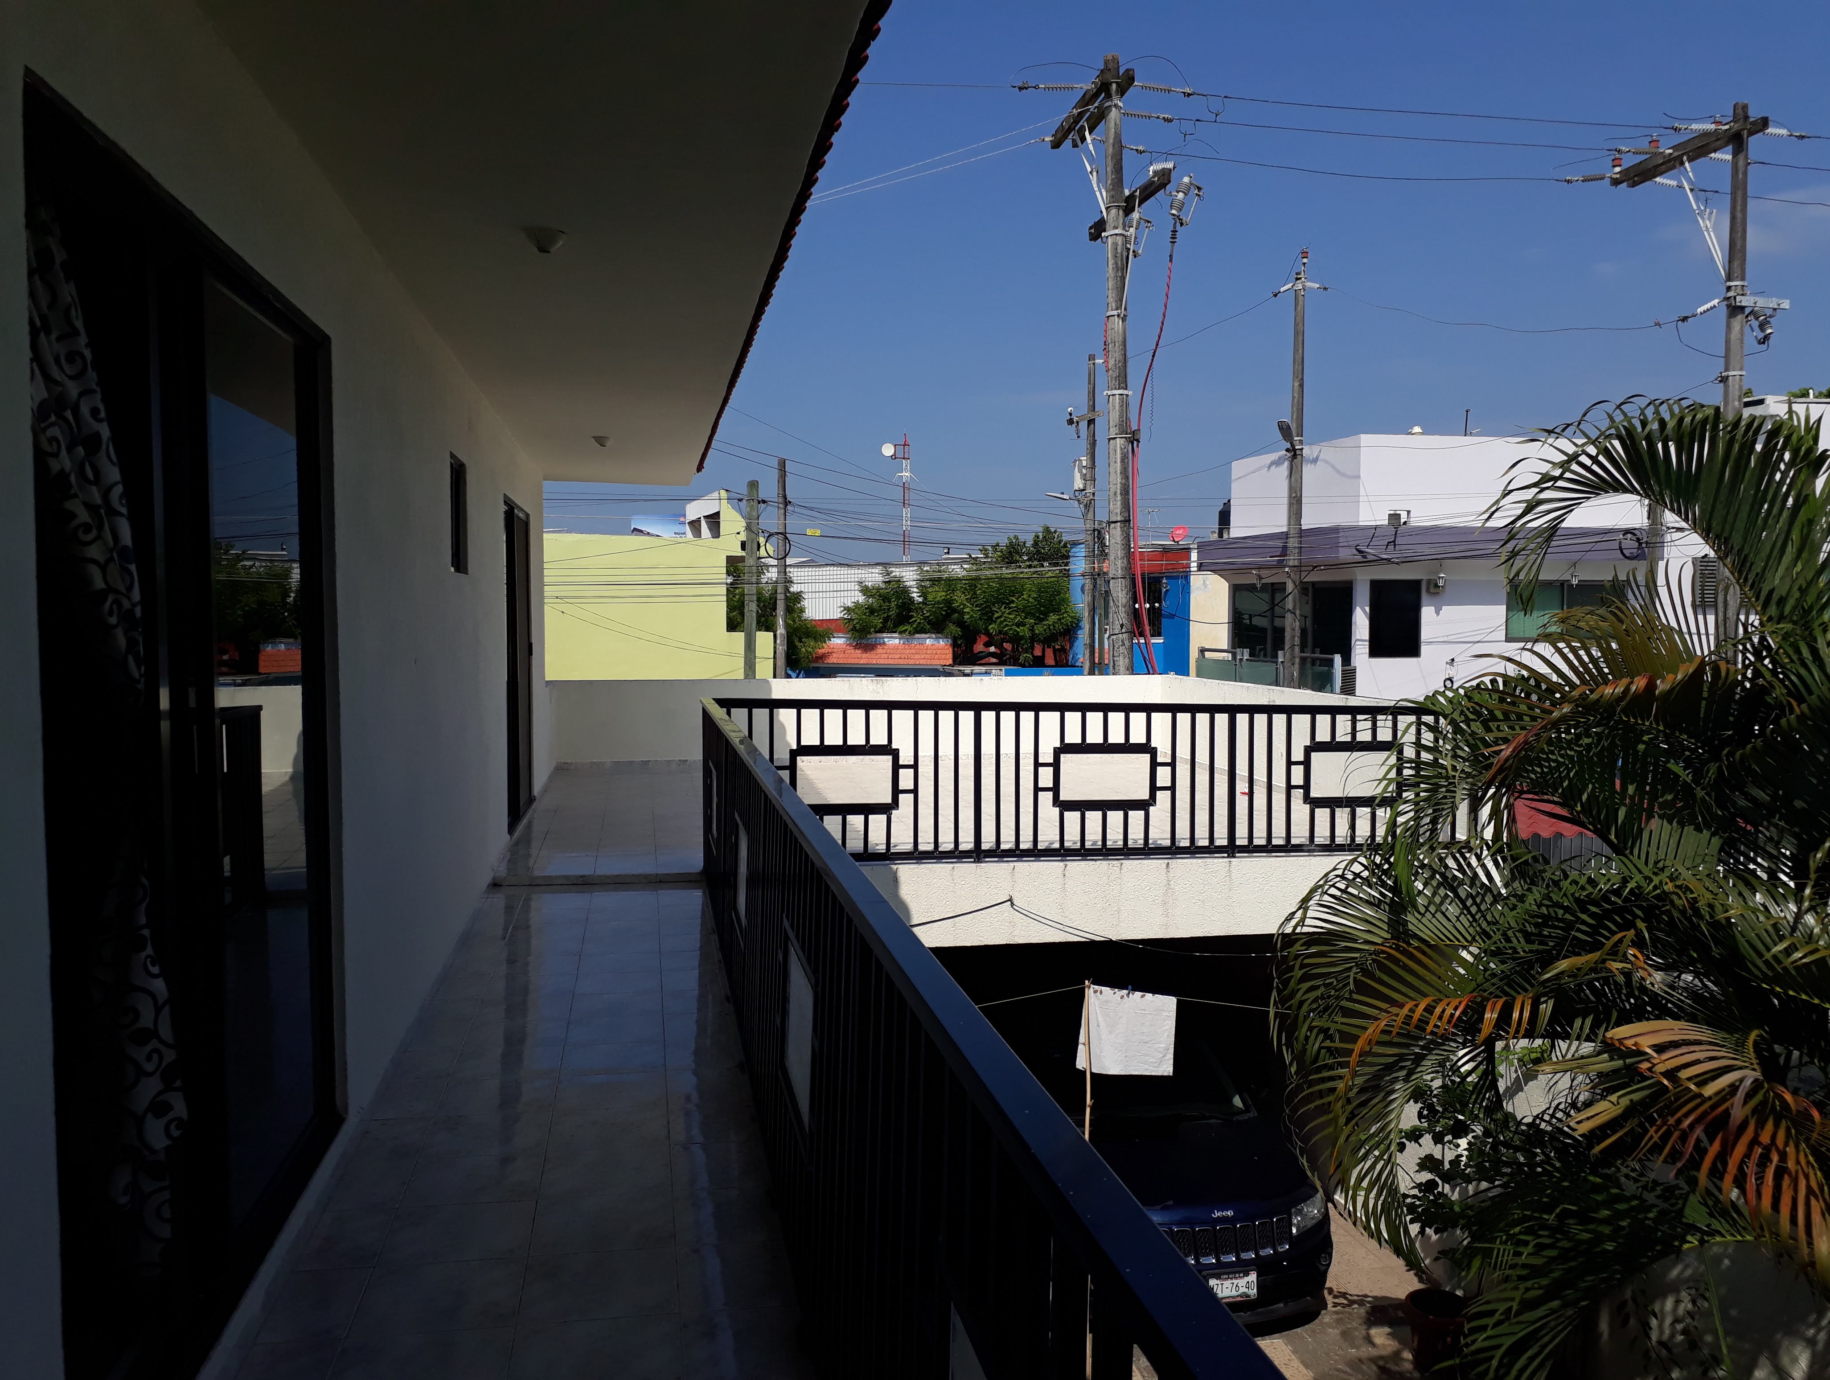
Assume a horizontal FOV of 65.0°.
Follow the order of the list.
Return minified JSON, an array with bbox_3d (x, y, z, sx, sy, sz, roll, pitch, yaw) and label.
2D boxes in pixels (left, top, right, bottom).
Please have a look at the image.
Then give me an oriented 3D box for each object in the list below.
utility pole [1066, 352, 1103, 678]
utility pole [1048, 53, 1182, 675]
[{"bbox_3d":[3.834,-2.325,32.281,0.500,10.320,1.100,-1,3,-25],"label":"utility pole"},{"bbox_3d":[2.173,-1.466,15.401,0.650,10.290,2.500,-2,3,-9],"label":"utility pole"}]

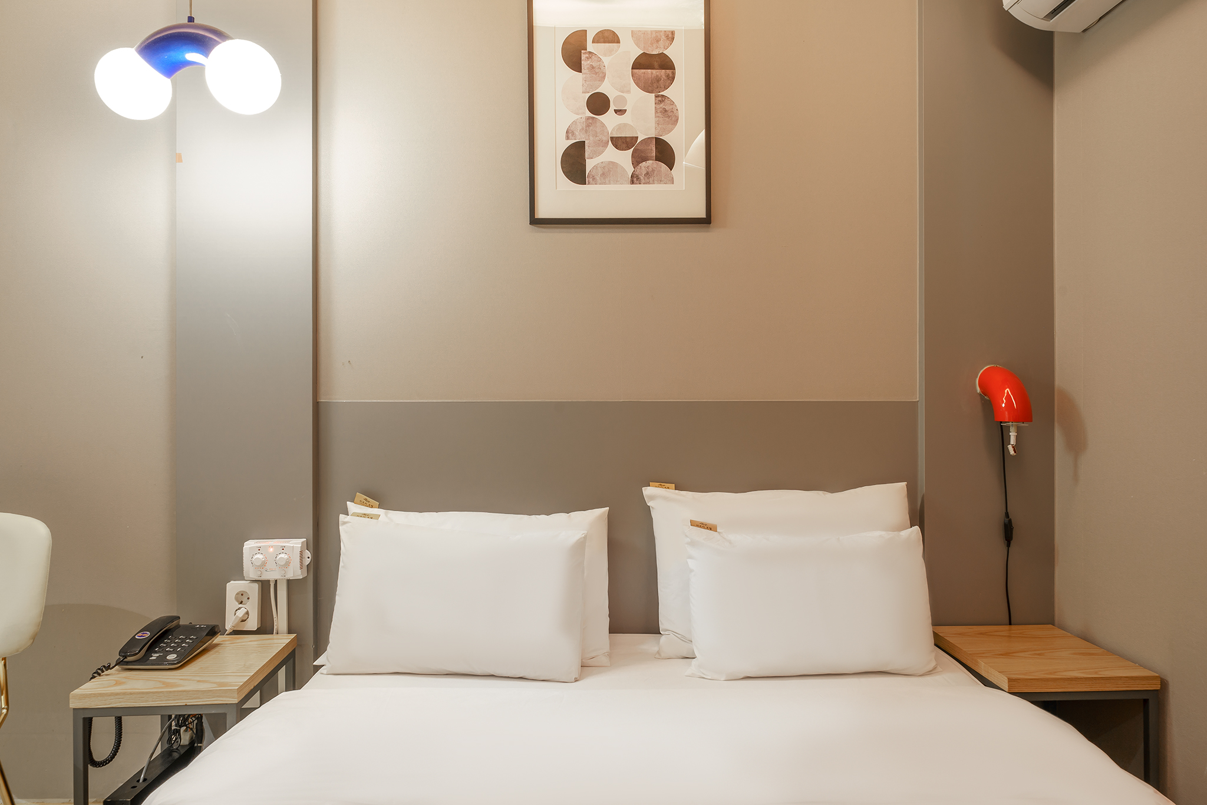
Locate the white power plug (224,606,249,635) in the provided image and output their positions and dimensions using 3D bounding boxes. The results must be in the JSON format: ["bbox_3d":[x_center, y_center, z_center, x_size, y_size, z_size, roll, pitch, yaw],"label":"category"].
[{"bbox_3d":[-0.934,0.554,2.045,0.065,0.073,0.045,0,0,-2],"label":"white power plug"}]

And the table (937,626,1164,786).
[{"bbox_3d":[1.023,0.810,1.917,0.335,0.450,0.400,0,0,-2],"label":"table"}]

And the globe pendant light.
[{"bbox_3d":[-0.916,-0.735,1.773,0.440,0.205,0.150,0,0,15],"label":"globe pendant light"}]

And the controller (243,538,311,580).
[{"bbox_3d":[-0.843,0.404,2.060,0.170,0.094,0.052,0,0,-2],"label":"controller"}]

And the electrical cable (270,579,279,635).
[{"bbox_3d":[-0.848,0.524,2.070,0.022,0.145,0.018,0,0,-2],"label":"electrical cable"}]

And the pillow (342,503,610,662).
[{"bbox_3d":[-0.325,0.439,1.965,0.685,0.410,0.140,0,-25,1],"label":"pillow"}]

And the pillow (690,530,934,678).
[{"bbox_3d":[0.477,0.458,1.867,0.580,0.360,0.140,0,-23,-3],"label":"pillow"}]

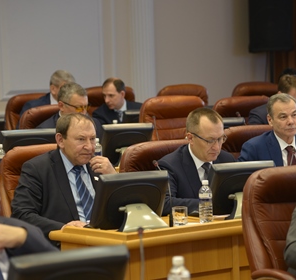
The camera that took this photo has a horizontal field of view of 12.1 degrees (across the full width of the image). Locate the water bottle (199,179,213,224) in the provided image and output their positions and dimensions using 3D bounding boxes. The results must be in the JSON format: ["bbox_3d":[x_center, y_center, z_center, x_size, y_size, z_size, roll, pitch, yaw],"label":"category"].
[{"bbox_3d":[0.283,0.303,6.861,0.066,0.210,0.066,-2,6,0],"label":"water bottle"}]

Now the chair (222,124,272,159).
[{"bbox_3d":[0.771,0.505,7.595,0.640,1.130,0.680,-4,7,-25],"label":"chair"}]

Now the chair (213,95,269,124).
[{"bbox_3d":[0.792,0.280,9.674,0.640,1.130,0.680,-4,7,-20],"label":"chair"}]

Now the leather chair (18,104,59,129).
[{"bbox_3d":[-0.494,0.317,9.486,0.640,1.100,0.680,-8,9,-43],"label":"leather chair"}]

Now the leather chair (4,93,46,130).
[{"bbox_3d":[-0.781,0.220,10.828,0.640,1.130,0.680,-4,7,-22],"label":"leather chair"}]

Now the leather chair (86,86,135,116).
[{"bbox_3d":[-0.321,0.129,11.524,0.640,1.100,0.680,-1,6,8],"label":"leather chair"}]

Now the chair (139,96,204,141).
[{"bbox_3d":[0.294,0.247,10.039,0.640,1.100,0.680,-4,7,-22],"label":"chair"}]

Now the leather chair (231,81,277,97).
[{"bbox_3d":[0.967,0.116,11.305,0.640,1.130,0.680,-3,6,-12],"label":"leather chair"}]

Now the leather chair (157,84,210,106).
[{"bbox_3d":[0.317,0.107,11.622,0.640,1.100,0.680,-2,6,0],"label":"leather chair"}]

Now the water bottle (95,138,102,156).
[{"bbox_3d":[-0.317,0.096,8.811,0.066,0.210,0.066,-2,6,0],"label":"water bottle"}]

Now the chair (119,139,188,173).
[{"bbox_3d":[0.214,0.585,7.103,0.640,1.130,0.680,-5,7,-26],"label":"chair"}]

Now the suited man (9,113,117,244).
[{"bbox_3d":[-0.239,0.513,6.749,0.620,1.270,0.820,-6,8,-36],"label":"suited man"}]

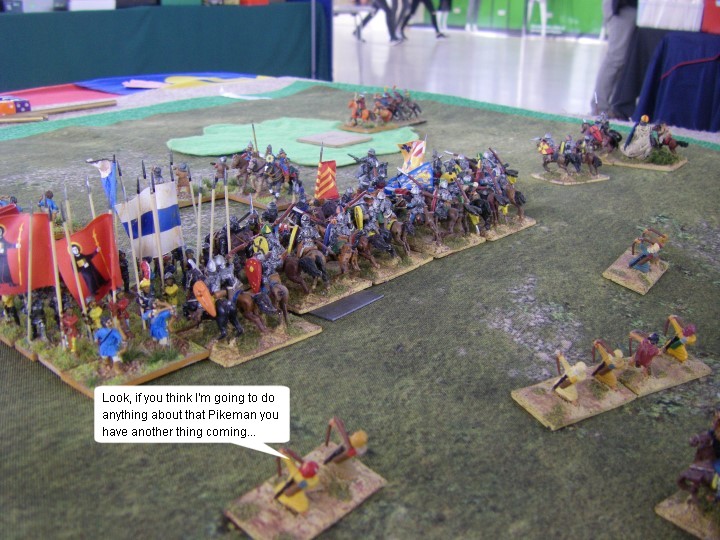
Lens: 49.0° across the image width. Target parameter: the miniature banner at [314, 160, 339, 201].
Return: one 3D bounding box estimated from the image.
[{"bbox_3d":[-0.015,-0.040,0.349,0.012,0.018,0.004,-3,23,-11],"label":"miniature banner"}]

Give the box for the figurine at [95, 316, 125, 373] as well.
[{"bbox_3d":[-0.080,0.023,0.250,0.007,0.020,0.009,24,32,34],"label":"figurine"}]

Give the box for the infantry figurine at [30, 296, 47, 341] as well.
[{"bbox_3d":[-0.108,0.016,0.264,0.005,0.016,0.007,24,32,34],"label":"infantry figurine"}]

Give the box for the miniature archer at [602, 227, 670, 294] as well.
[{"bbox_3d":[0.126,-0.008,0.354,0.021,0.019,0.040,16,26,32],"label":"miniature archer"}]

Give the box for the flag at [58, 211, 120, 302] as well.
[{"bbox_3d":[-0.089,-0.004,0.262,0.021,0.029,0.005,-19,30,-41],"label":"flag"}]

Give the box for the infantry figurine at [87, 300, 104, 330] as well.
[{"bbox_3d":[-0.092,0.017,0.276,0.007,0.018,0.007,-19,30,-41],"label":"infantry figurine"}]

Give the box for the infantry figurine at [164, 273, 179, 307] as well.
[{"bbox_3d":[-0.068,0.009,0.283,0.005,0.018,0.006,24,32,34],"label":"infantry figurine"}]

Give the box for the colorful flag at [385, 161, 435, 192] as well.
[{"bbox_3d":[0.022,-0.039,0.349,0.028,0.015,0.005,-15,27,-35],"label":"colorful flag"}]

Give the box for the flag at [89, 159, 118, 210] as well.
[{"bbox_3d":[-0.097,-0.031,0.299,0.011,0.022,0.005,-8,24,-23],"label":"flag"}]

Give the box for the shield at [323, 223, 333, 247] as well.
[{"bbox_3d":[-0.014,-0.016,0.350,0.003,0.011,0.007,7,23,-22],"label":"shield"}]

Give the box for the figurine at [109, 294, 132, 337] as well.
[{"bbox_3d":[-0.082,0.015,0.270,0.006,0.017,0.008,24,32,34],"label":"figurine"}]

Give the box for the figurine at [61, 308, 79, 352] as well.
[{"bbox_3d":[-0.095,0.019,0.260,0.005,0.018,0.007,24,32,34],"label":"figurine"}]

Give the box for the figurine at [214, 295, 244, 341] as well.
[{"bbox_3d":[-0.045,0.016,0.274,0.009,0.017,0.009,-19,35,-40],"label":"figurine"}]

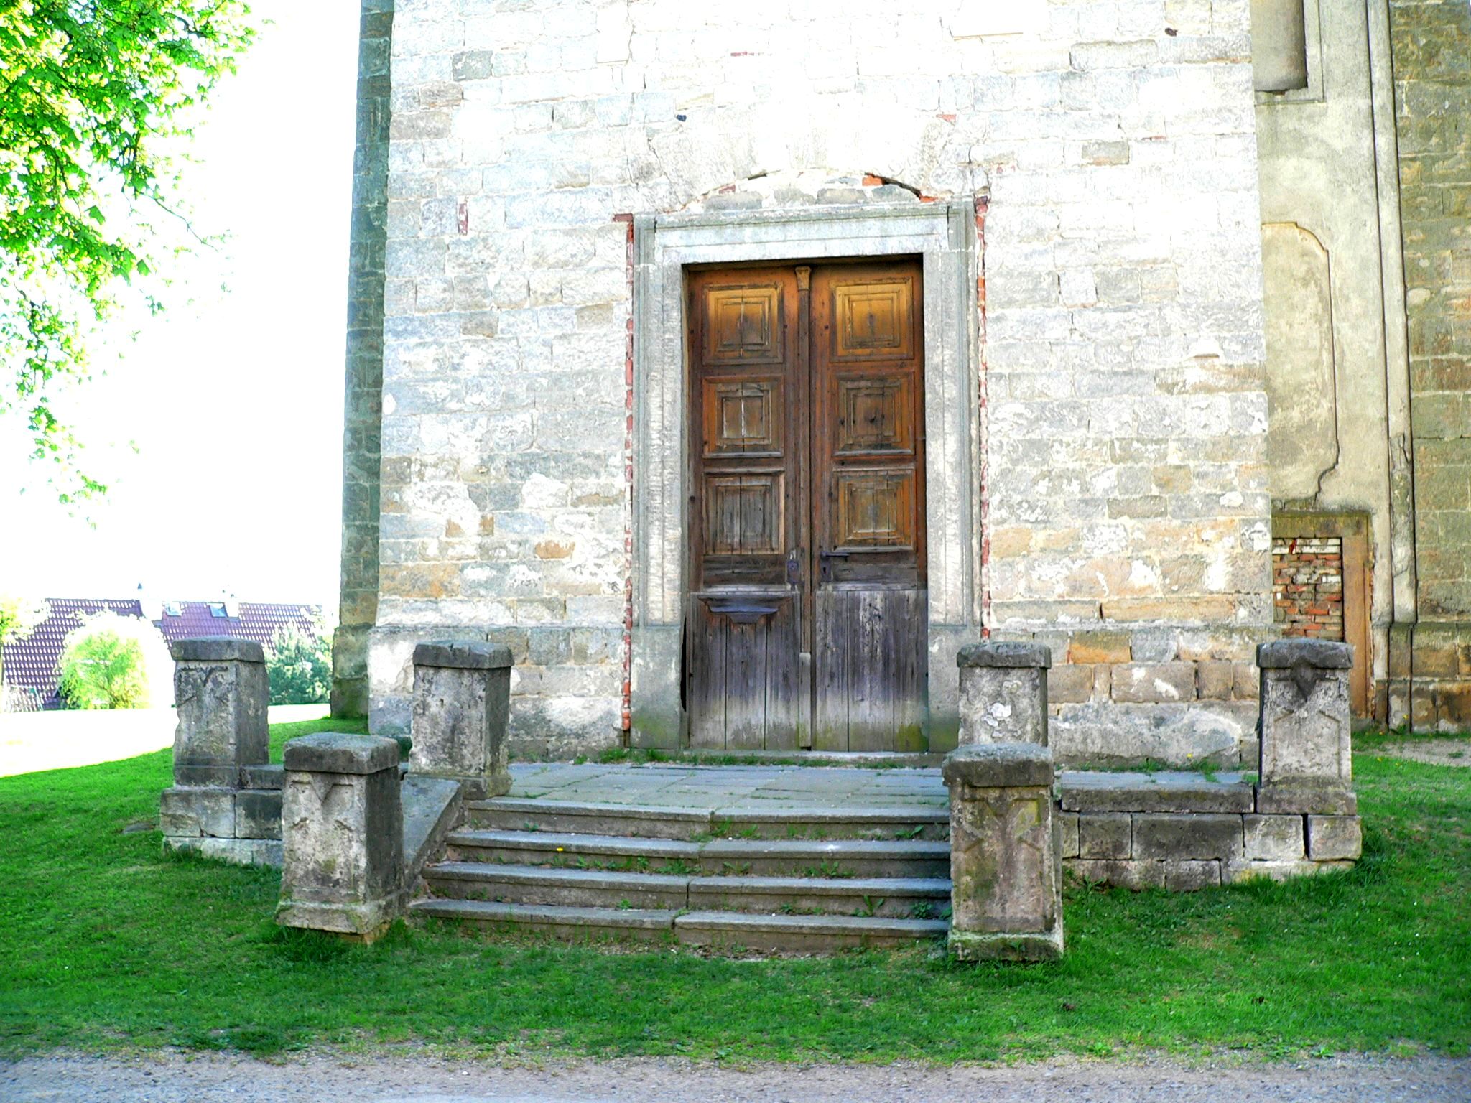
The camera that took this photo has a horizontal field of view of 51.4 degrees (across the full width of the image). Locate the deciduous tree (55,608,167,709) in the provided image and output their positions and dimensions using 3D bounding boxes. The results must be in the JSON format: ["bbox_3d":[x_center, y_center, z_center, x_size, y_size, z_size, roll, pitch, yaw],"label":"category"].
[{"bbox_3d":[-17.116,2.950,42.000,3.029,2.713,2.877,0,-4,11],"label":"deciduous tree"}]

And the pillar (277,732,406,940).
[{"bbox_3d":[-1.931,1.393,7.534,0.479,0.882,0.435,0,-4,11],"label":"pillar"}]

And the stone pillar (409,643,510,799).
[{"bbox_3d":[-1.567,0.972,8.766,0.460,0.841,0.403,0,-4,11],"label":"stone pillar"}]

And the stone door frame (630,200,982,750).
[{"bbox_3d":[0.553,-0.586,12.306,2.830,4.345,0.300,0,-4,11],"label":"stone door frame"}]

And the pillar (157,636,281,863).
[{"bbox_3d":[-3.181,1.202,9.443,0.535,1.284,0.491,0,-4,11],"label":"pillar"}]

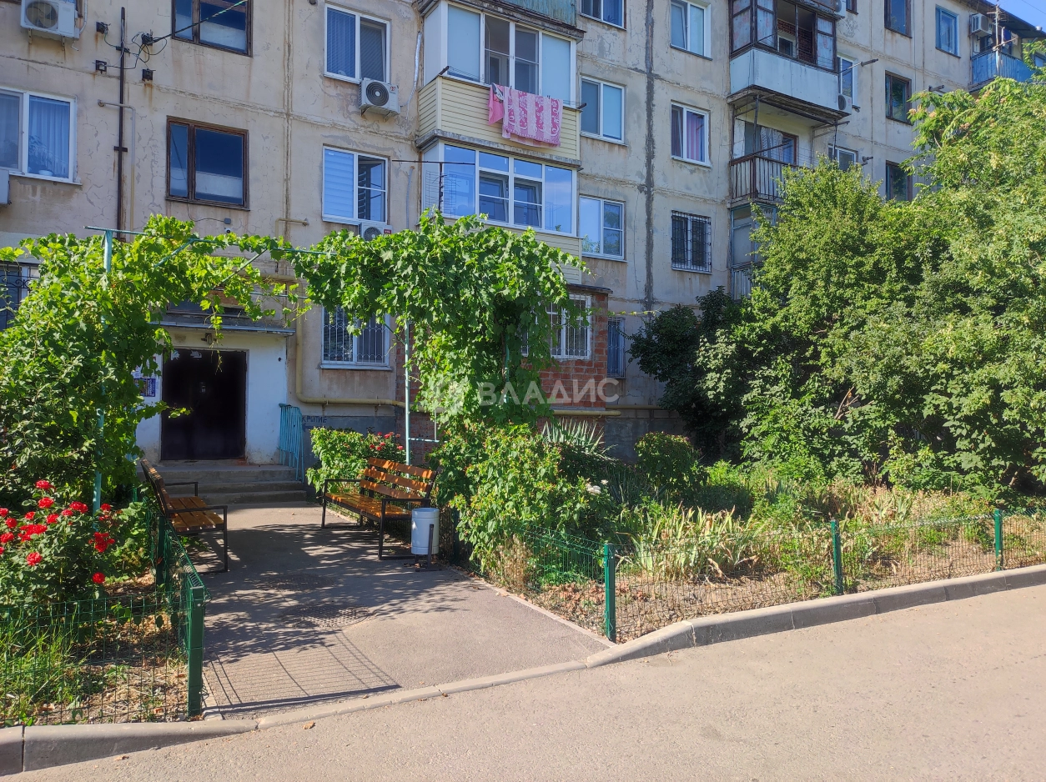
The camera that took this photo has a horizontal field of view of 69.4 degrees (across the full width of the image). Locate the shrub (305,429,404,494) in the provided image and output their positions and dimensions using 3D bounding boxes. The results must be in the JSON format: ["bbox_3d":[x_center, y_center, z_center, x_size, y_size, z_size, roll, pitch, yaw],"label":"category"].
[{"bbox_3d":[-2.413,1.137,11.000,1.350,1.150,1.050,1,-1,-29],"label":"shrub"}]

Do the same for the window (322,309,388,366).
[{"bbox_3d":[-3.183,-1.159,14.459,1.280,1.410,0.150,1,-1,-29],"label":"window"}]

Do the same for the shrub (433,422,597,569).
[{"bbox_3d":[-0.081,0.991,7.645,1.580,1.370,1.300,0,-1,-1],"label":"shrub"}]

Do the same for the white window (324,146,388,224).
[{"bbox_3d":[-3.217,-3.884,14.514,1.260,1.400,0.150,1,-1,-29],"label":"white window"}]

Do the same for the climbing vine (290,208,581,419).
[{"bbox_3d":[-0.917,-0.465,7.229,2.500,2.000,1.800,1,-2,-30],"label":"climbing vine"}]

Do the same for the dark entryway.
[{"bbox_3d":[-5.410,0.239,12.842,1.330,1.850,0.170,1,-2,-31],"label":"dark entryway"}]

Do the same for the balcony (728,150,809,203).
[{"bbox_3d":[6.800,-5.251,19.847,3.030,1.170,0.840,1,-2,-31],"label":"balcony"}]

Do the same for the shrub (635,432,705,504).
[{"bbox_3d":[2.240,1.231,11.549,1.020,1.050,1.000,0,-1,11],"label":"shrub"}]

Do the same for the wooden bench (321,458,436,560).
[{"bbox_3d":[-1.698,1.253,8.640,0.630,0.900,2.230,1,-2,-31],"label":"wooden bench"}]

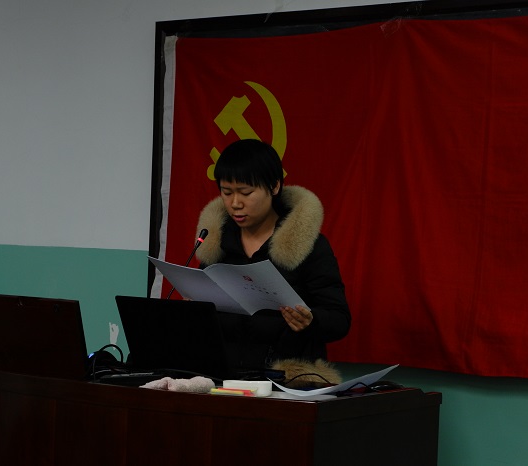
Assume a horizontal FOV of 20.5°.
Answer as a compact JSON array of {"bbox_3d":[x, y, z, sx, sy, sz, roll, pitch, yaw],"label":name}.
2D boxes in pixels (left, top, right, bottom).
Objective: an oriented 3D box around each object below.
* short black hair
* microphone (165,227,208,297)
[{"bbox_3d":[-0.040,-0.183,4.280,0.190,0.190,0.225,2,15,34],"label":"short black hair"},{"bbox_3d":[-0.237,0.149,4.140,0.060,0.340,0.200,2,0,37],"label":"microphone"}]

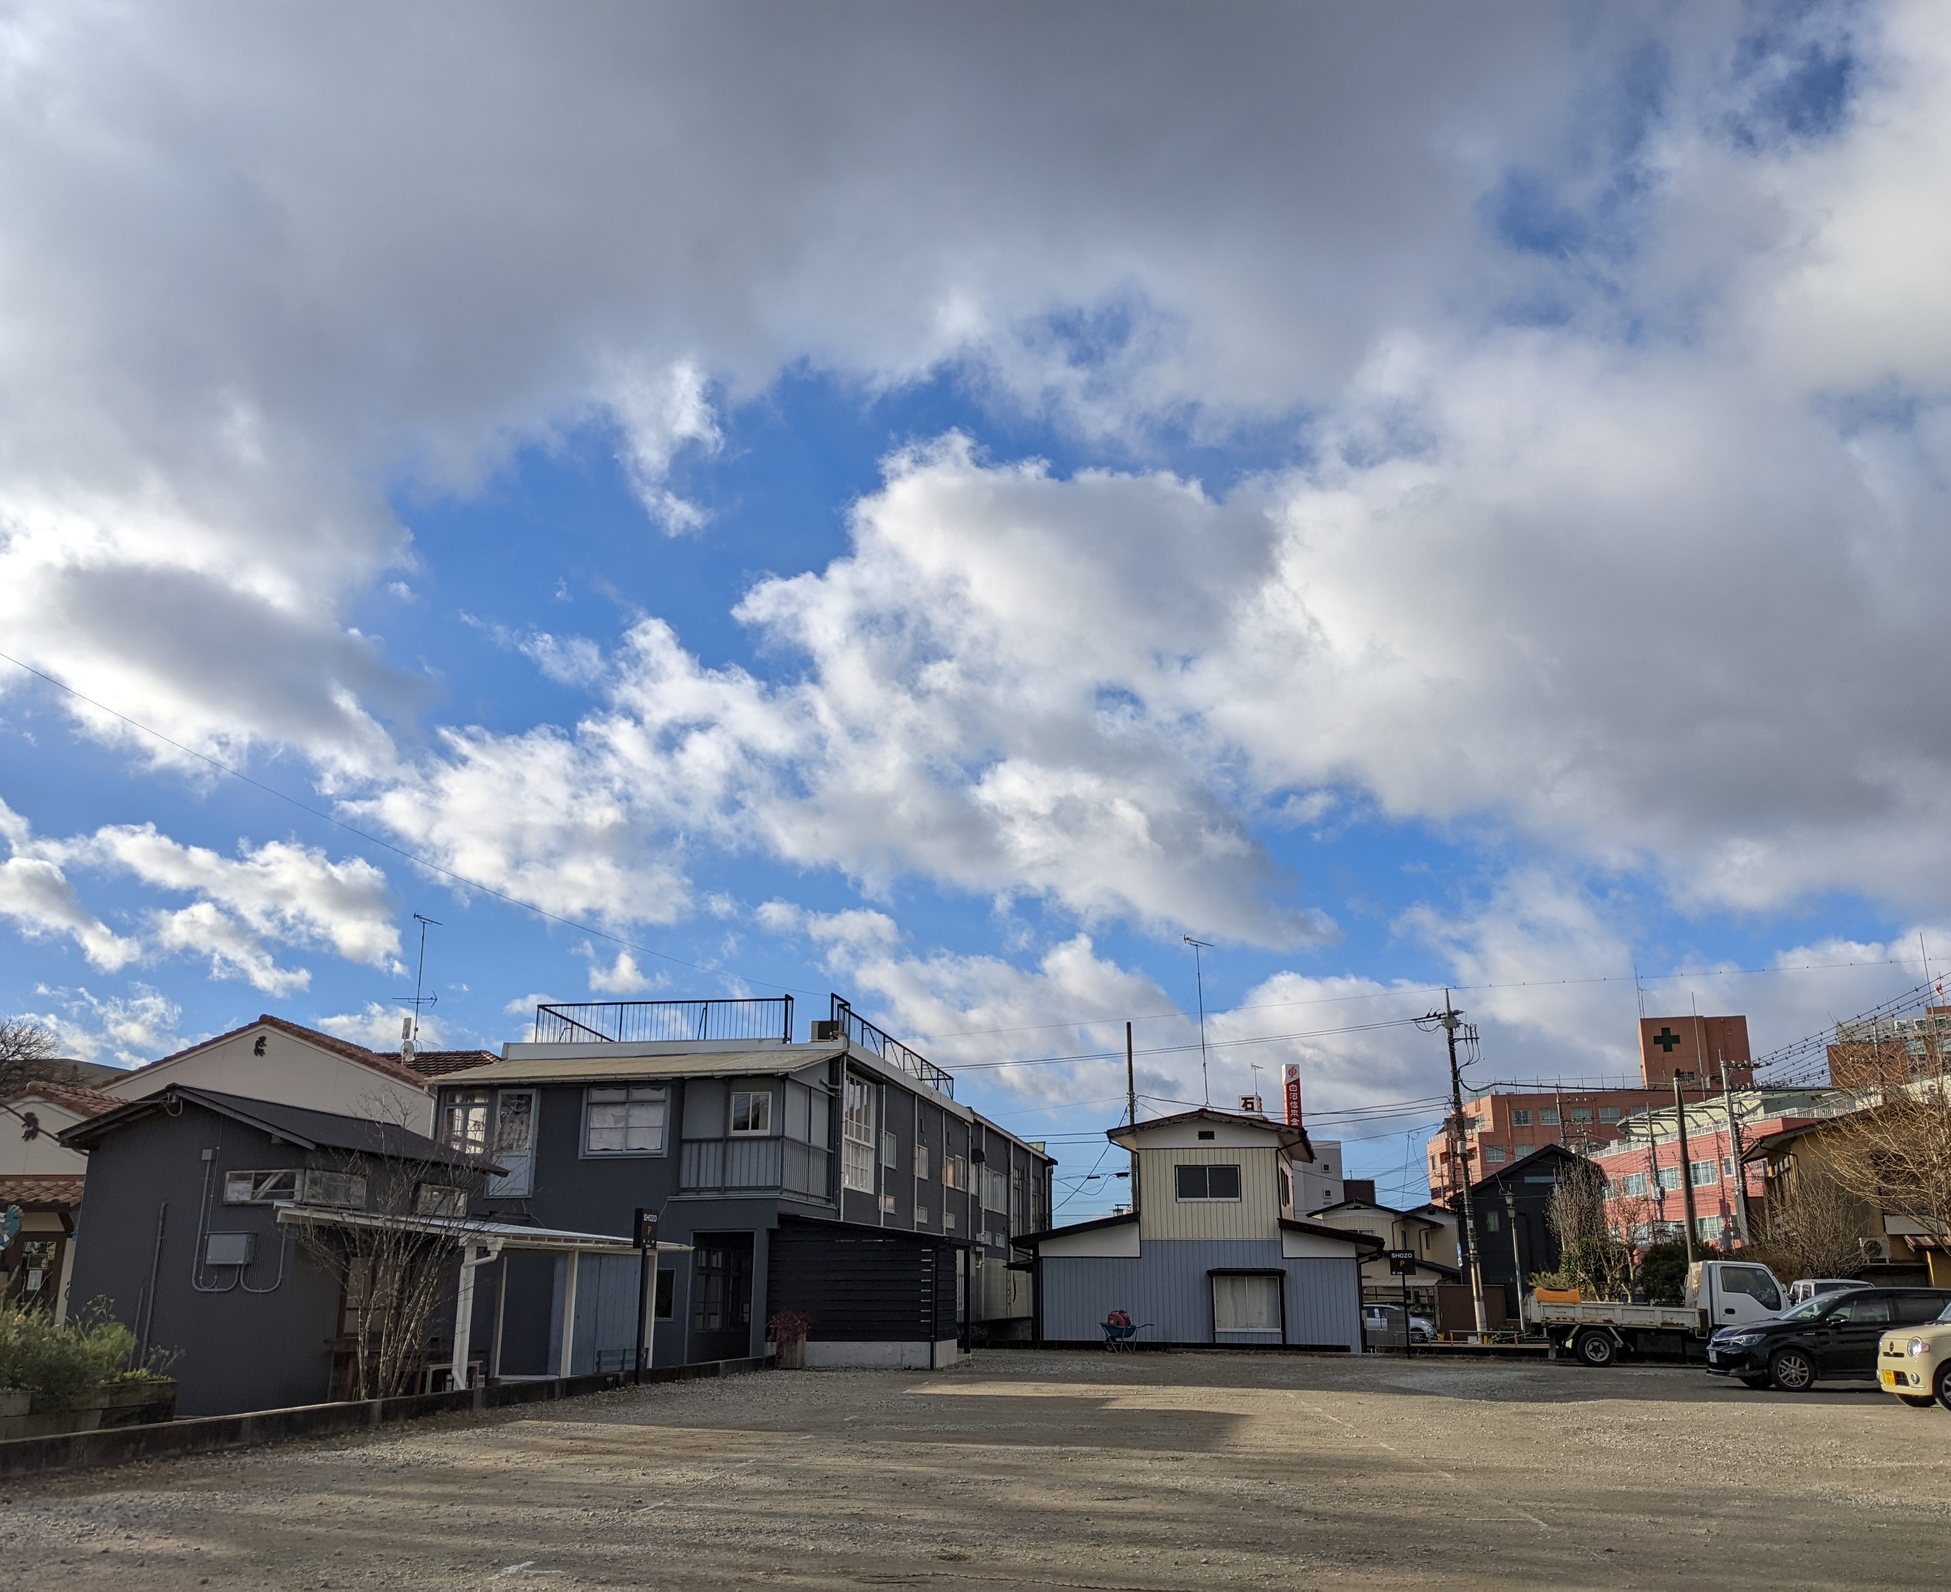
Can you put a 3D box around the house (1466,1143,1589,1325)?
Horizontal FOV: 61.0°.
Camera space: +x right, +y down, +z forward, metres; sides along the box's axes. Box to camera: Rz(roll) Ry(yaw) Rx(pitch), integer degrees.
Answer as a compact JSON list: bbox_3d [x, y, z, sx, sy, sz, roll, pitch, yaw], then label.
[{"bbox_3d":[23.403,18.900,70.428,6.200,7.334,8.000,-4,-17,12],"label":"house"}]

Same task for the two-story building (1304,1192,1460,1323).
[{"bbox_3d":[19.446,21.677,76.404,7.200,5.592,9.000,-4,-17,14],"label":"two-story building"}]

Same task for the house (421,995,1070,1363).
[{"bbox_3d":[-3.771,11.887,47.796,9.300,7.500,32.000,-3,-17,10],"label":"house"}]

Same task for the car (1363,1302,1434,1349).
[{"bbox_3d":[14.566,19.207,60.020,4.000,1.500,1.690,-1,-17,4],"label":"car"}]

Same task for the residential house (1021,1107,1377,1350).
[{"bbox_3d":[6.411,12.161,46.163,9.000,5.975,9.000,-3,-17,11],"label":"residential house"}]

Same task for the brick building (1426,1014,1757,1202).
[{"bbox_3d":[71.430,40.484,182.070,37.000,31.000,25.000,-2,-17,9],"label":"brick building"}]

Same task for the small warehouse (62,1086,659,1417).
[{"bbox_3d":[-7.741,5.933,21.386,5.518,3.732,6.000,-3,-17,9],"label":"small warehouse"}]

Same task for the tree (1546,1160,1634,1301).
[{"bbox_3d":[18.681,13.823,50.138,2.700,5.482,2.500,0,-16,0],"label":"tree"}]

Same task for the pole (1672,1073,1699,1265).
[{"bbox_3d":[17.832,10.340,41.277,0.250,6.900,0.250,0,-17,0],"label":"pole"}]

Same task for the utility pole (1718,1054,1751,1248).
[{"bbox_3d":[29.668,15.348,64.285,1.100,10.769,0.600,-8,-18,24],"label":"utility pole"}]

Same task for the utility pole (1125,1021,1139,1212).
[{"bbox_3d":[5.656,13.656,59.589,0.300,11.200,0.300,0,-17,0],"label":"utility pole"}]

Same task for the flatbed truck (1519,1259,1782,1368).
[{"bbox_3d":[13.806,10.627,33.885,4.800,2.020,1.750,-2,-17,6],"label":"flatbed truck"}]

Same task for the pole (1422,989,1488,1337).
[{"bbox_3d":[17.018,12.764,57.749,1.900,11.907,1.000,-3,-17,10],"label":"pole"}]

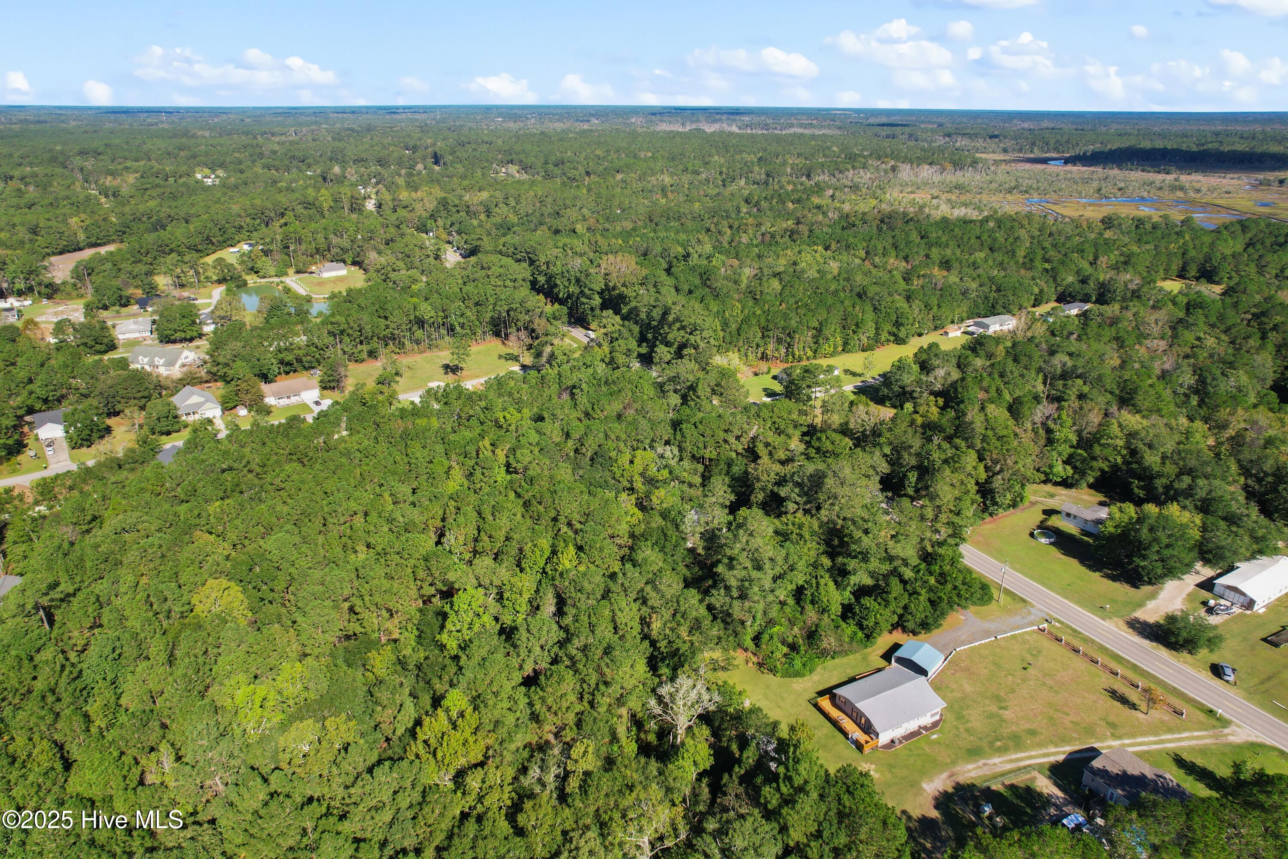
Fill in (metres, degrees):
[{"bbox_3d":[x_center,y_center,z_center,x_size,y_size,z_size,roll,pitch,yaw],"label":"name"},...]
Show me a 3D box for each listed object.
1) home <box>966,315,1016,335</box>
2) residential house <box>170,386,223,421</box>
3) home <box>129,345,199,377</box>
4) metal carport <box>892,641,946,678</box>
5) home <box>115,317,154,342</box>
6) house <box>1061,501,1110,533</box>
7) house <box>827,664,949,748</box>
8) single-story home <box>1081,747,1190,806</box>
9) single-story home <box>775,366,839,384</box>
[{"bbox_3d":[171.473,-52.072,385.114,20.800,4.600,9.200,-14,26,-30],"label":"home"},{"bbox_3d":[-156.454,-9.272,274.743,13.200,7.000,15.000,-14,27,-31],"label":"residential house"},{"bbox_3d":[-195.751,-29.104,320.732,23.500,8.000,12.000,6,23,14],"label":"home"},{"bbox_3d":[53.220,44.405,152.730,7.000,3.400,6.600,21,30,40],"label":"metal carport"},{"bbox_3d":[-236.769,-46.950,366.089,14.000,5.800,14.000,-11,25,-26],"label":"home"},{"bbox_3d":[116.444,22.709,204.104,9.000,4.700,13.000,-18,28,-36],"label":"house"},{"bbox_3d":[43.808,48.524,140.731,15.400,4.900,11.700,-11,25,-25],"label":"house"},{"bbox_3d":[77.803,56.389,123.249,10.000,4.100,13.200,-12,25,-27],"label":"single-story home"},{"bbox_3d":[65.176,-22.044,311.297,25.000,4.700,8.800,-9,24,-21],"label":"single-story home"}]

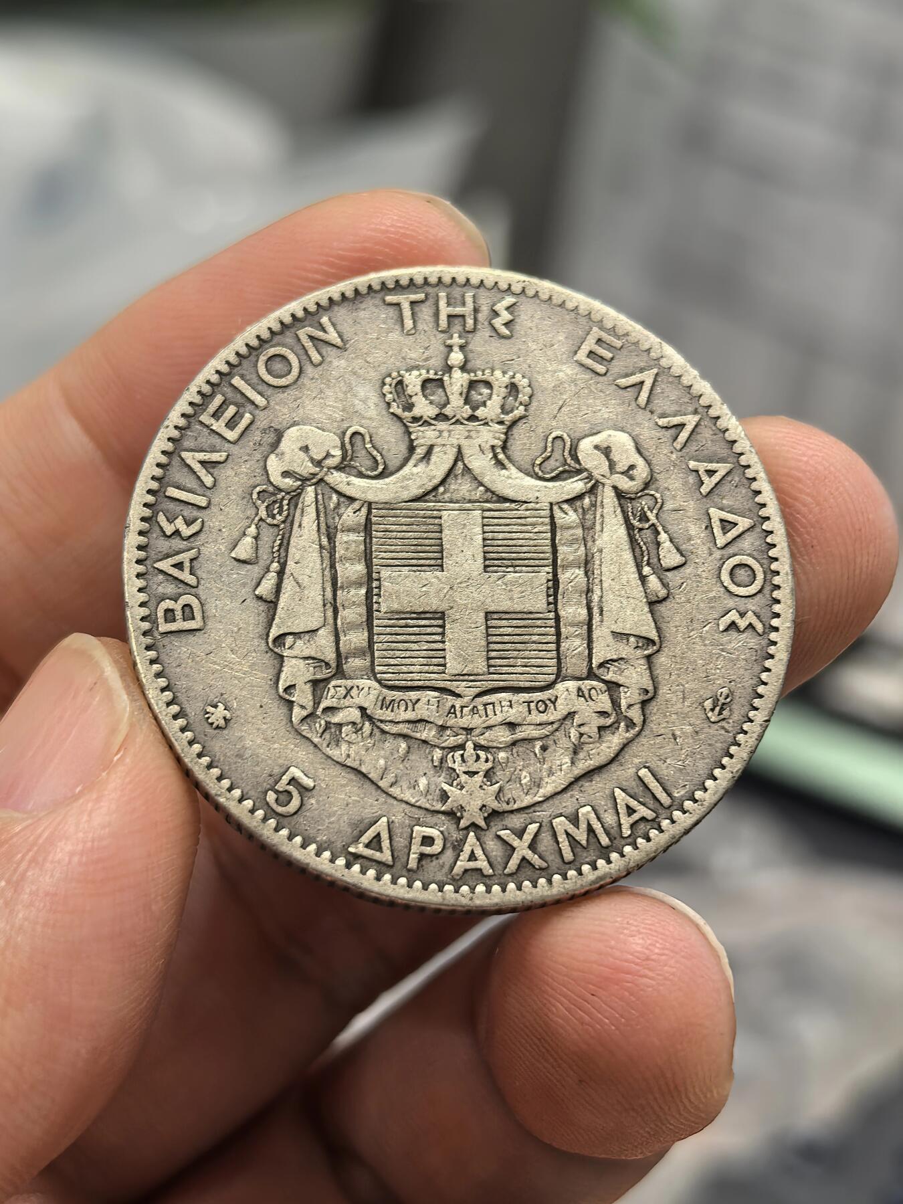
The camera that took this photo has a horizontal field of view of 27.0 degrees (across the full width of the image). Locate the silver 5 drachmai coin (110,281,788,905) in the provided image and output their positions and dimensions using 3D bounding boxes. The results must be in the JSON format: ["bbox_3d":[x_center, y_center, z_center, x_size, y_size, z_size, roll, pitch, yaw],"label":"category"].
[{"bbox_3d":[0.001,-0.001,0.104,0.037,0.003,0.037,1,71,-6],"label":"silver 5 drachmai coin"}]

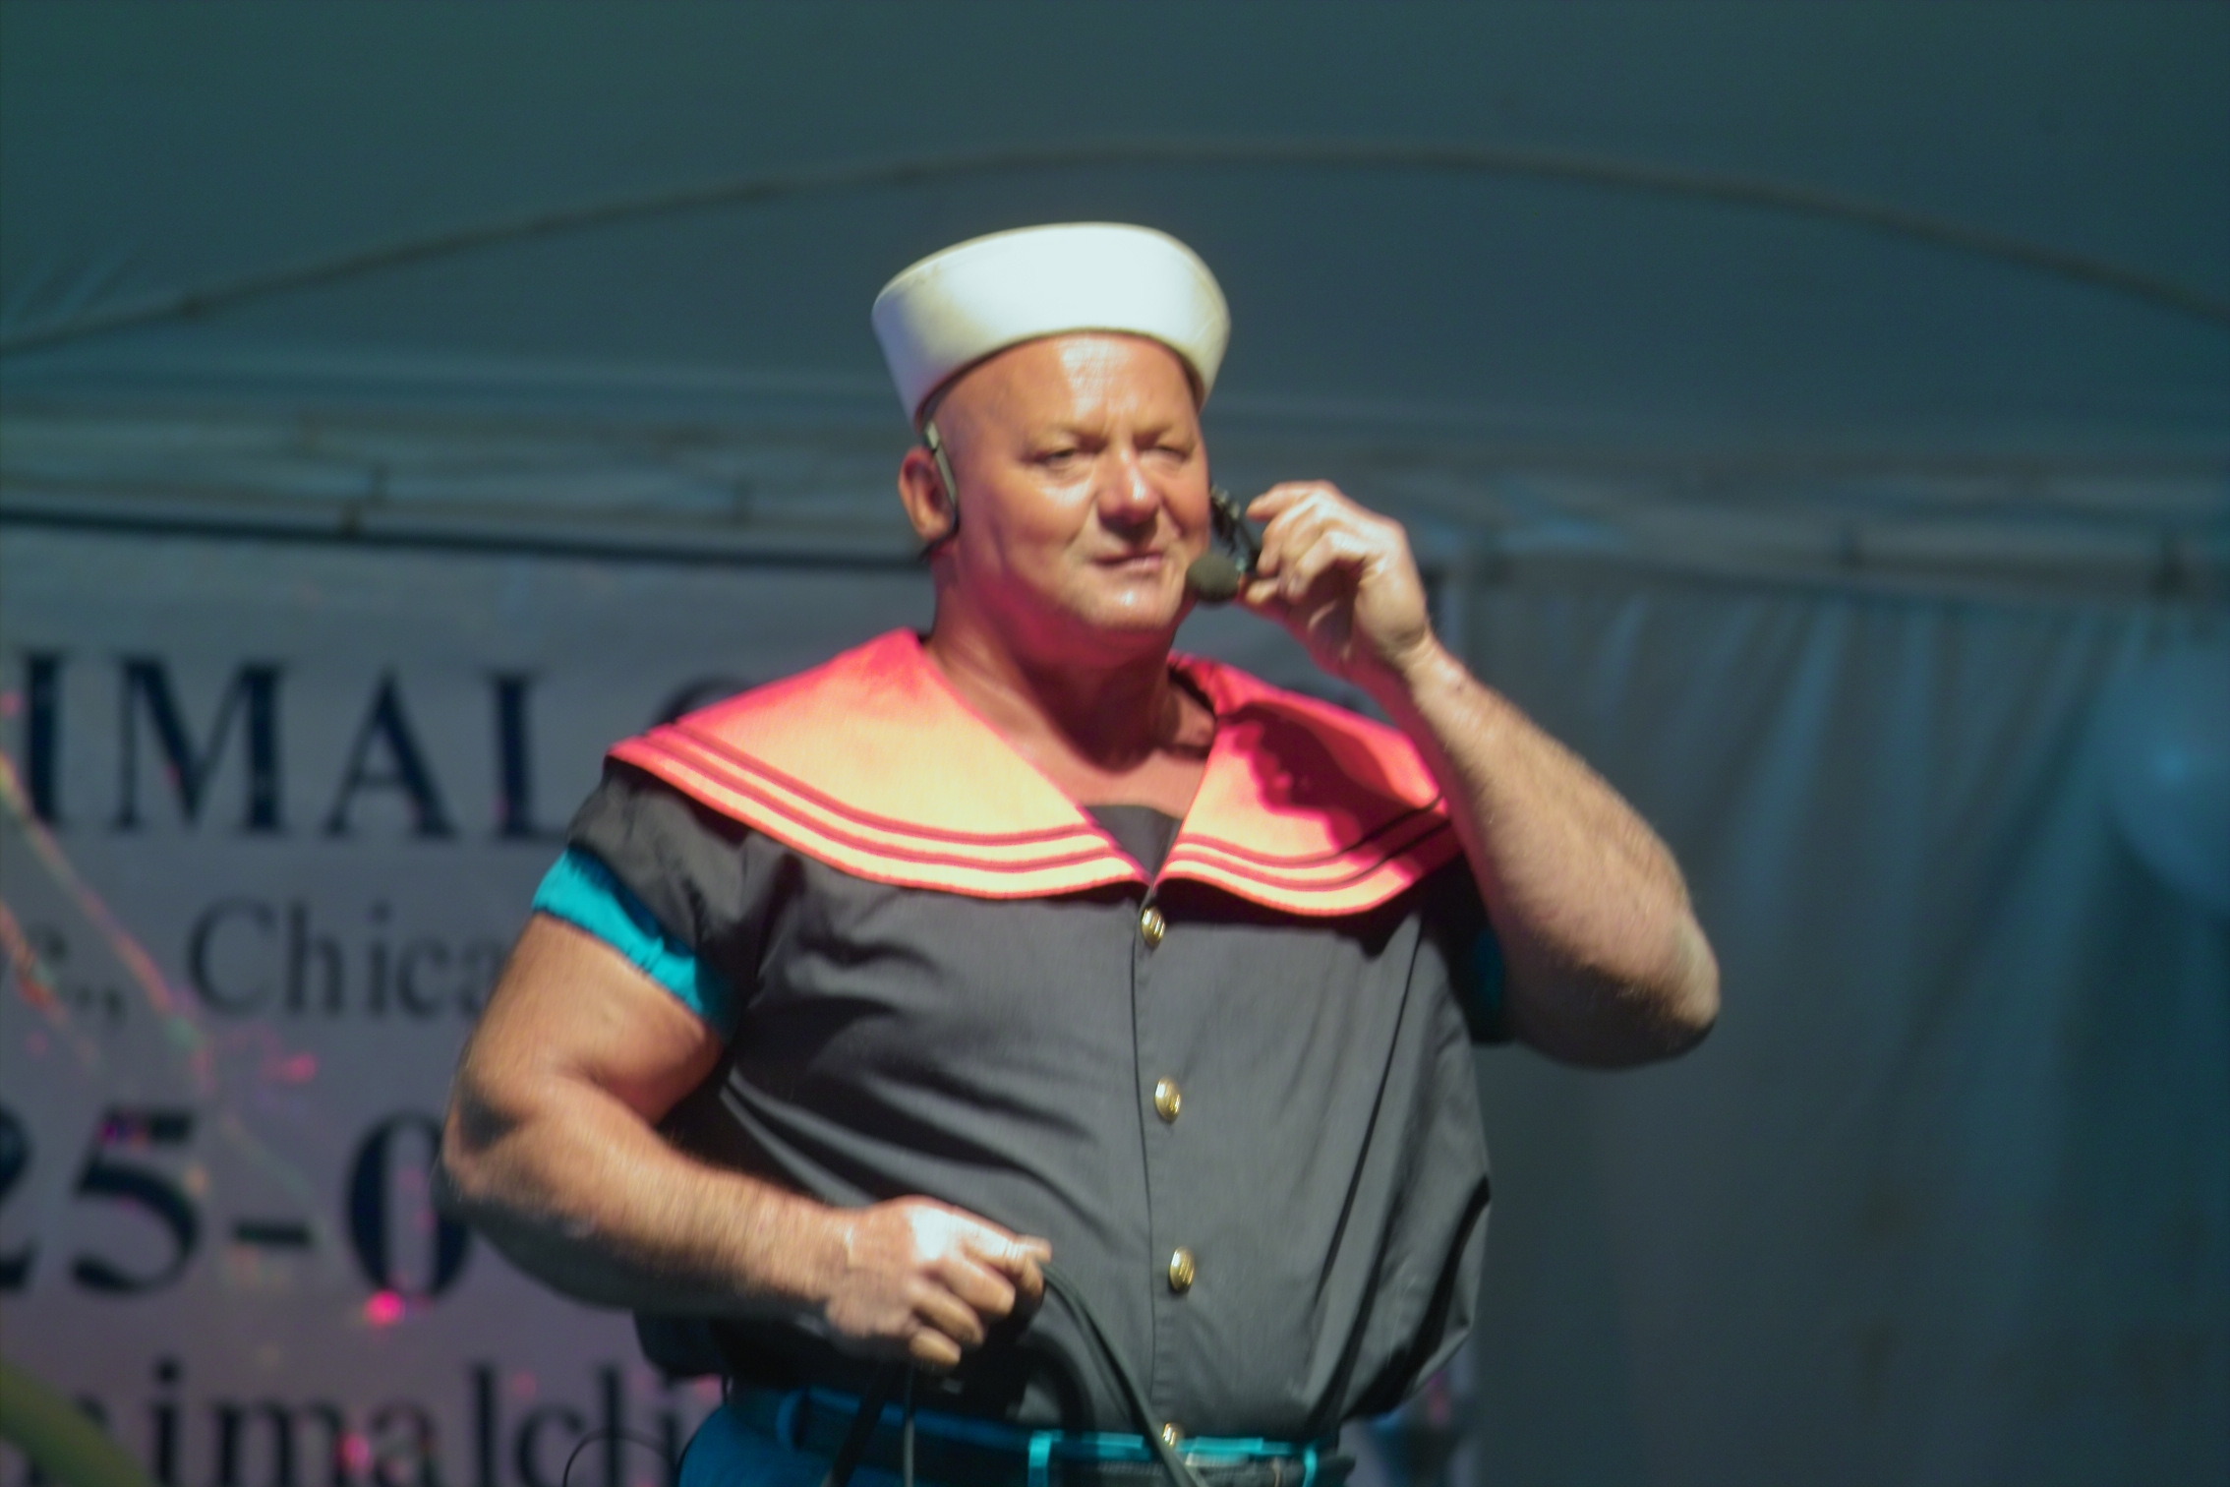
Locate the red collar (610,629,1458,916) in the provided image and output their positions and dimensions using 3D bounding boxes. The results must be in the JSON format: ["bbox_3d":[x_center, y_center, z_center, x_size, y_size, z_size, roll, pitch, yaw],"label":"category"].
[{"bbox_3d":[-0.044,0.019,6.750,0.520,0.200,0.310,2,-6,-25],"label":"red collar"}]

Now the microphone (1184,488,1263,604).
[{"bbox_3d":[0.065,-0.119,6.660,0.048,0.071,0.050,2,-6,-20],"label":"microphone"}]

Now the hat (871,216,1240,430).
[{"bbox_3d":[-0.037,-0.234,6.760,0.218,0.090,0.230,-4,-29,-2],"label":"hat"}]

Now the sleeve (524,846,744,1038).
[{"bbox_3d":[-0.287,0.120,6.640,0.140,0.065,0.140,33,-11,-21],"label":"sleeve"}]

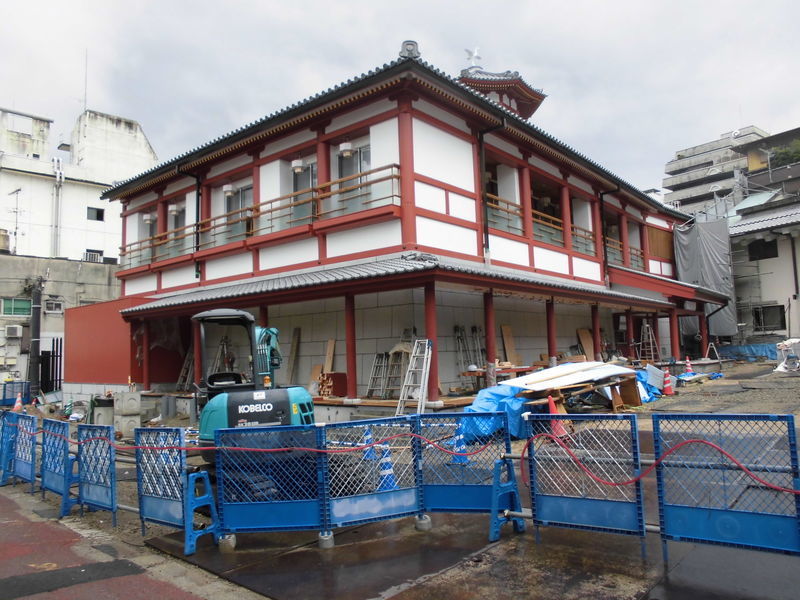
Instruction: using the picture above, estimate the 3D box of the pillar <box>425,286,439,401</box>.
[{"bbox_3d":[0.815,1.049,15.213,0.270,3.058,0.270,-1,-5,0],"label":"pillar"}]

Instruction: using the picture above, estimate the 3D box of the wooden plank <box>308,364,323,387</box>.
[{"bbox_3d":[-2.661,2.370,18.878,0.360,0.692,0.060,-6,-17,40],"label":"wooden plank"}]

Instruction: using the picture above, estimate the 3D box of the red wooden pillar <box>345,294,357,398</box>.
[{"bbox_3d":[-1.186,1.123,14.712,0.210,2.540,0.210,-6,-7,40],"label":"red wooden pillar"}]

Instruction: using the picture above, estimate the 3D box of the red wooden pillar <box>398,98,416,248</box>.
[{"bbox_3d":[0.224,-3.663,17.209,0.390,4.377,0.390,-2,-5,0],"label":"red wooden pillar"}]

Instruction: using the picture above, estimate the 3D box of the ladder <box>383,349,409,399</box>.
[{"bbox_3d":[-0.059,1.821,14.829,0.520,1.149,0.160,-6,-17,40],"label":"ladder"}]

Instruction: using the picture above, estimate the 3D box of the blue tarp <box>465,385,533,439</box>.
[{"bbox_3d":[1.885,2.143,11.500,1.000,1.030,1.000,-6,-7,40],"label":"blue tarp"}]

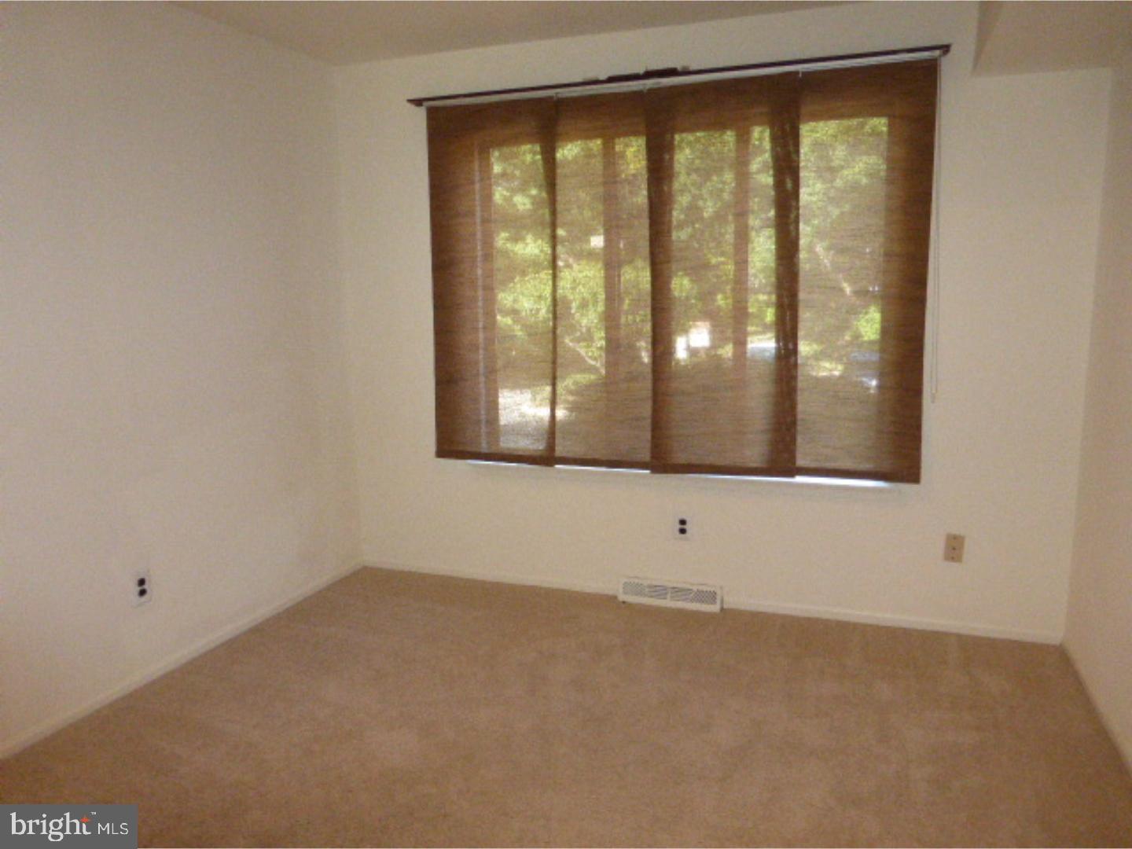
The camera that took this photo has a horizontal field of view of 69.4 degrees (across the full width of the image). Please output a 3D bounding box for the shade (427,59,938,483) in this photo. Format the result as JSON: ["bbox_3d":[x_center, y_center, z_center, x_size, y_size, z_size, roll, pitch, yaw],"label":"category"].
[{"bbox_3d":[0.375,-0.592,3.448,2.121,1.589,0.050,2,9,19],"label":"shade"}]

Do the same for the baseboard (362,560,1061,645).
[{"bbox_3d":[0.433,0.773,3.709,3.181,0.055,0.015,2,9,19],"label":"baseboard"}]

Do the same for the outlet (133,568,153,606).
[{"bbox_3d":[-1.520,0.586,2.936,0.010,0.116,0.072,2,9,19],"label":"outlet"}]

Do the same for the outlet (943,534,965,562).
[{"bbox_3d":[1.552,0.494,3.264,0.071,0.115,0.010,2,9,19],"label":"outlet"}]

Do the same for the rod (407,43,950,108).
[{"bbox_3d":[0.352,-1.393,3.338,2.212,0.035,0.100,2,9,19],"label":"rod"}]

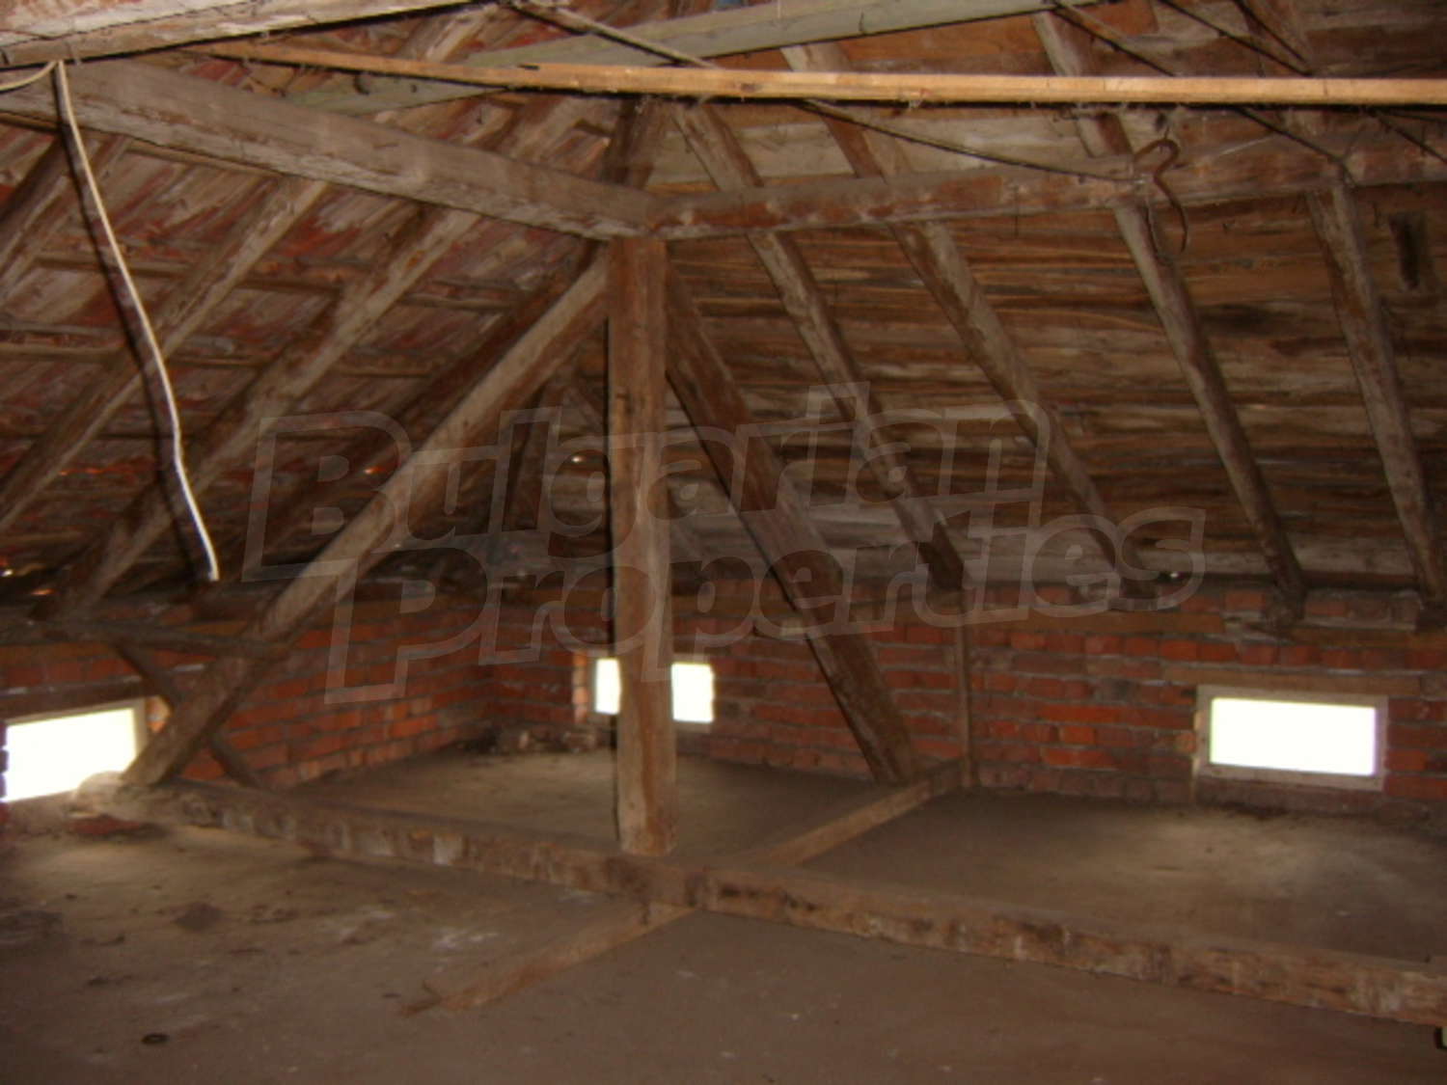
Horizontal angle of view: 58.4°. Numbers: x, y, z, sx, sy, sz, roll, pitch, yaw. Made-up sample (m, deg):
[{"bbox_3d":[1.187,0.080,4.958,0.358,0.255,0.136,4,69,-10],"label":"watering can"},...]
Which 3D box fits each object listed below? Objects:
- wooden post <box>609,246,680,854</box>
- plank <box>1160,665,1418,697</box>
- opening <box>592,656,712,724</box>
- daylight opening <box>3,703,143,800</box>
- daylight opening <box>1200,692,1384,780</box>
[{"bbox_3d":[-0.215,0.014,3.456,0.116,1.620,0.116,1,3,29],"label":"wooden post"},{"bbox_3d":[1.941,0.476,4.438,0.795,0.057,0.090,2,7,19],"label":"plank"},{"bbox_3d":[-0.299,0.615,5.396,0.608,0.236,0.070,1,3,29],"label":"opening"},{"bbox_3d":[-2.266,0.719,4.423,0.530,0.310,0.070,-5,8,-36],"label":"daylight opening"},{"bbox_3d":[1.966,0.675,4.484,0.570,0.285,0.070,2,7,19],"label":"daylight opening"}]

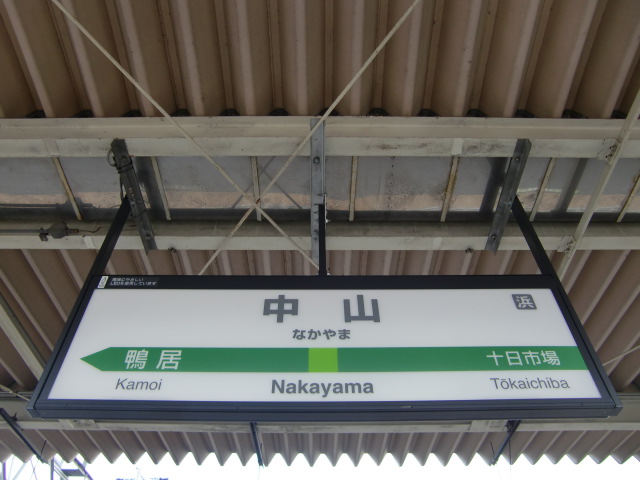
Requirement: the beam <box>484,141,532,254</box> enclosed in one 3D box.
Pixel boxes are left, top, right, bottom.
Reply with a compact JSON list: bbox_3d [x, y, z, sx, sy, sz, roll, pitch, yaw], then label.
[{"bbox_3d":[0.996,-0.198,2.768,0.054,0.054,0.747,0,-48,-1],"label":"beam"}]

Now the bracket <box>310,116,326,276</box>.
[{"bbox_3d":[-0.016,-0.182,2.761,0.068,0.067,0.999,0,-48,-1],"label":"bracket"}]

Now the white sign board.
[{"bbox_3d":[0.025,0.416,2.146,2.144,0.679,0.097,0,-48,-1],"label":"white sign board"}]

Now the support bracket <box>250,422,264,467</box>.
[{"bbox_3d":[-0.577,1.847,4.710,0.050,0.050,0.940,0,-48,-1],"label":"support bracket"}]

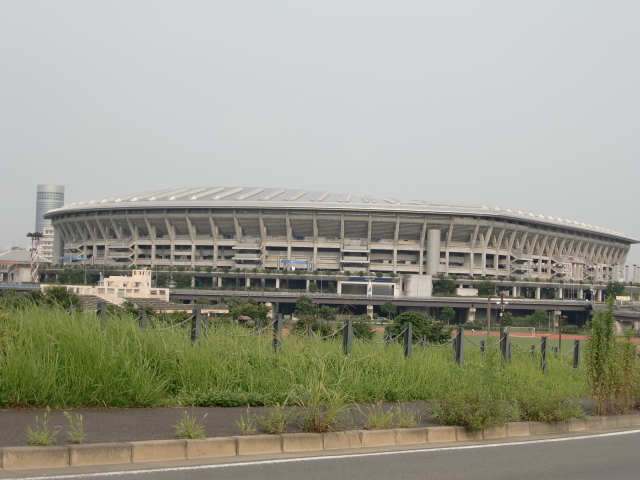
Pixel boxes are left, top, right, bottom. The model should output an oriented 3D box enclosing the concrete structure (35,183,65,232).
[{"bbox_3d":[-371.870,-1.370,1675.000,37.000,146.000,37.000,3,-2,-13],"label":"concrete structure"}]

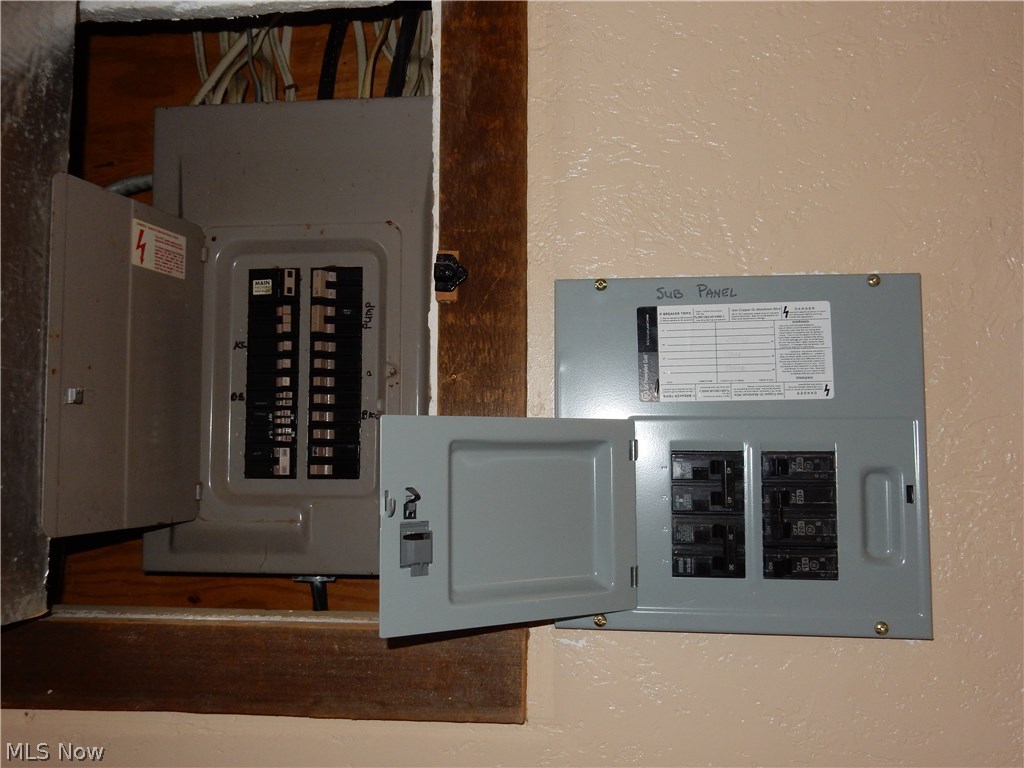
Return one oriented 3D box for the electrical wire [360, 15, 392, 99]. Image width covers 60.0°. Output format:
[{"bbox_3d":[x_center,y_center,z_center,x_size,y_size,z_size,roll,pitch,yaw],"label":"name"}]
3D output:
[{"bbox_3d":[-0.159,-0.382,1.042,0.016,0.118,0.014,13,-3,7],"label":"electrical wire"}]

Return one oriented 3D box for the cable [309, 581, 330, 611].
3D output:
[{"bbox_3d":[-0.218,0.239,1.000,0.018,0.040,0.017,-6,-5,6],"label":"cable"}]

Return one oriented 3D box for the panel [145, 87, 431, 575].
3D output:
[{"bbox_3d":[-0.220,-0.052,1.017,0.365,0.523,0.103,0,-4,6],"label":"panel"}]

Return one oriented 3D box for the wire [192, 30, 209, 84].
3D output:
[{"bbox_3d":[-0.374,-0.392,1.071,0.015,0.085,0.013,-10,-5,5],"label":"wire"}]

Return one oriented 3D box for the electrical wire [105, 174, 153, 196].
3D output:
[{"bbox_3d":[-0.459,-0.239,1.070,0.062,0.024,0.020,0,-4,6],"label":"electrical wire"}]

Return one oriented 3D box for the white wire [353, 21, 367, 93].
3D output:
[{"bbox_3d":[-0.180,-0.384,1.050,0.014,0.110,0.013,-4,-4,6],"label":"white wire"}]

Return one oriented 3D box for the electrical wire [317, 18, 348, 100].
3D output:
[{"bbox_3d":[-0.211,-0.382,1.048,0.020,0.117,0.020,9,-3,7],"label":"electrical wire"}]

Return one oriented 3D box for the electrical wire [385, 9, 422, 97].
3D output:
[{"bbox_3d":[-0.128,-0.384,1.034,0.022,0.126,0.022,10,-3,7],"label":"electrical wire"}]

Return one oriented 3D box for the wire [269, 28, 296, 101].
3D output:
[{"bbox_3d":[-0.274,-0.381,1.058,0.017,0.112,0.015,-14,-5,5],"label":"wire"}]

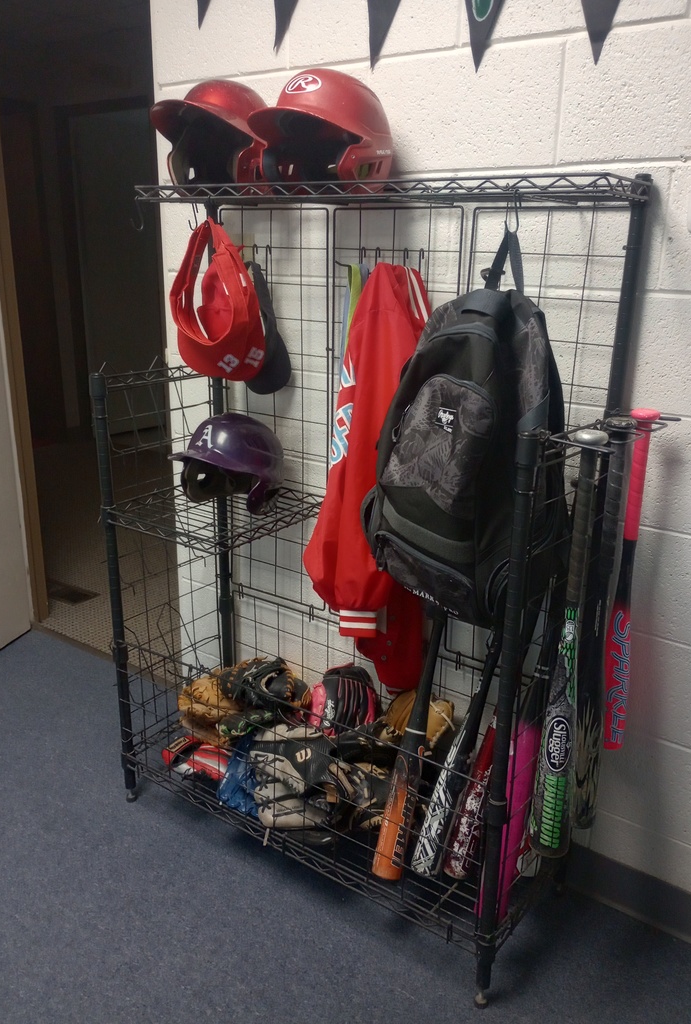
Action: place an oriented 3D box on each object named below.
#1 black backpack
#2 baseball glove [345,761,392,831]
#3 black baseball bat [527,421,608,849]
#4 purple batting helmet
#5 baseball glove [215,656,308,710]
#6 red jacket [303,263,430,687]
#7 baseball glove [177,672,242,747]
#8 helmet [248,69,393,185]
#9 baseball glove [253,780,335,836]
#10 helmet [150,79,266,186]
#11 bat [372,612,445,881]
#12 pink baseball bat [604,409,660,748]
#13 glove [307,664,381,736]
[{"bbox_3d":[0.201,-0.144,1.358,0.200,0.610,0.290,-13,22,-37],"label":"black backpack"},{"bbox_3d":[0.061,0.576,1.686,0.200,0.160,0.170,14,22,34],"label":"baseball glove"},{"bbox_3d":[0.347,0.230,1.283,0.064,0.714,0.064,13,21,34],"label":"black baseball bat"},{"bbox_3d":[-0.256,-0.109,1.781,0.205,0.205,0.270,15,22,37],"label":"purple batting helmet"},{"bbox_3d":[-0.187,0.392,1.895,0.250,0.130,0.180,14,22,34],"label":"baseball glove"},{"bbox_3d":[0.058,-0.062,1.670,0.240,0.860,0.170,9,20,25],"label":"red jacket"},{"bbox_3d":[-0.309,0.476,2.001,0.220,0.170,0.200,-4,18,-17],"label":"baseball glove"},{"bbox_3d":[-0.047,-0.678,1.497,0.220,0.220,0.285,16,23,39],"label":"helmet"},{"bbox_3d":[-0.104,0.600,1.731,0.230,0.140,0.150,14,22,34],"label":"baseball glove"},{"bbox_3d":[-0.263,-0.748,1.646,0.205,0.220,0.285,10,8,27],"label":"helmet"},{"bbox_3d":[0.154,0.332,1.594,0.057,0.740,0.057,12,1,35],"label":"bat"},{"bbox_3d":[0.495,0.136,1.472,0.059,0.644,0.059,13,21,34],"label":"pink baseball bat"},{"bbox_3d":[-0.004,0.430,1.834,0.185,0.225,0.120,9,-12,20],"label":"glove"}]

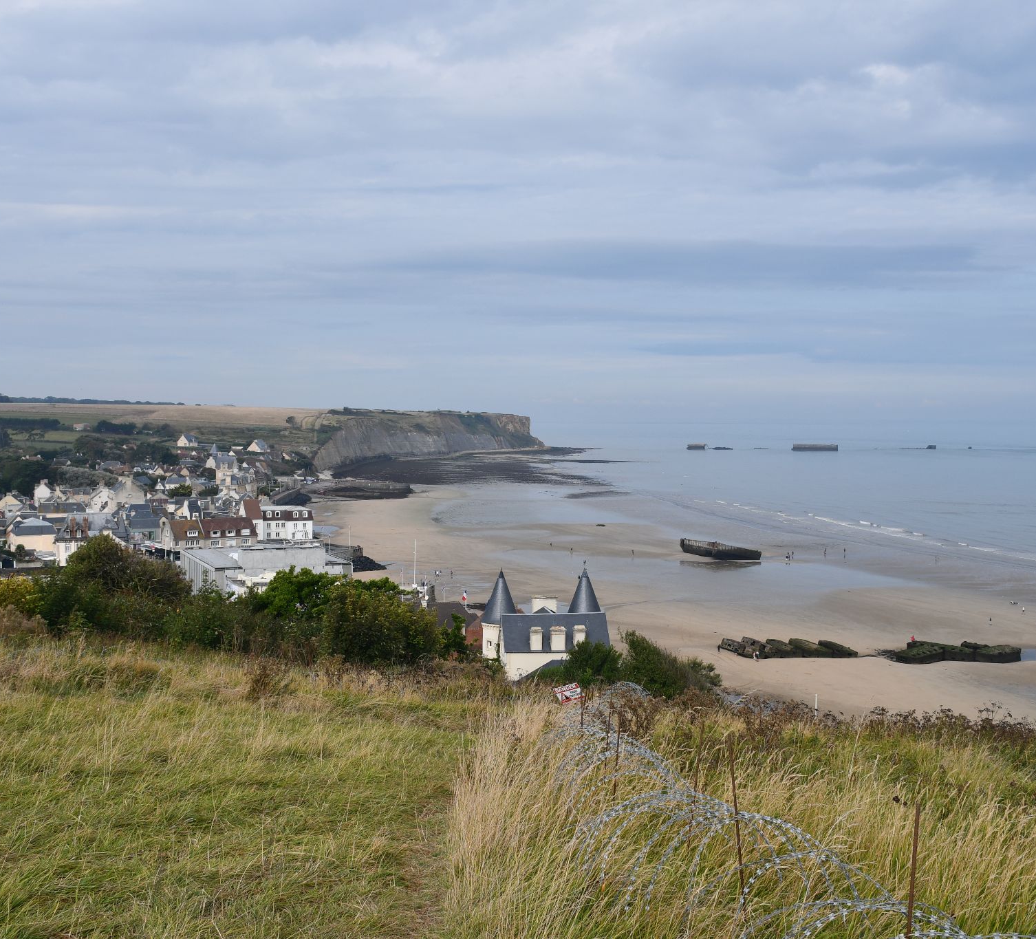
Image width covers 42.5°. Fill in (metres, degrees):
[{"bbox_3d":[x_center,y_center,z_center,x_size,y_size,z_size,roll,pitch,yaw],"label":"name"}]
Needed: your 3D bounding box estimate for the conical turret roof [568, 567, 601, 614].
[{"bbox_3d":[7.190,13.250,143.000,4.100,5.900,4.100,0,2,0],"label":"conical turret roof"}]

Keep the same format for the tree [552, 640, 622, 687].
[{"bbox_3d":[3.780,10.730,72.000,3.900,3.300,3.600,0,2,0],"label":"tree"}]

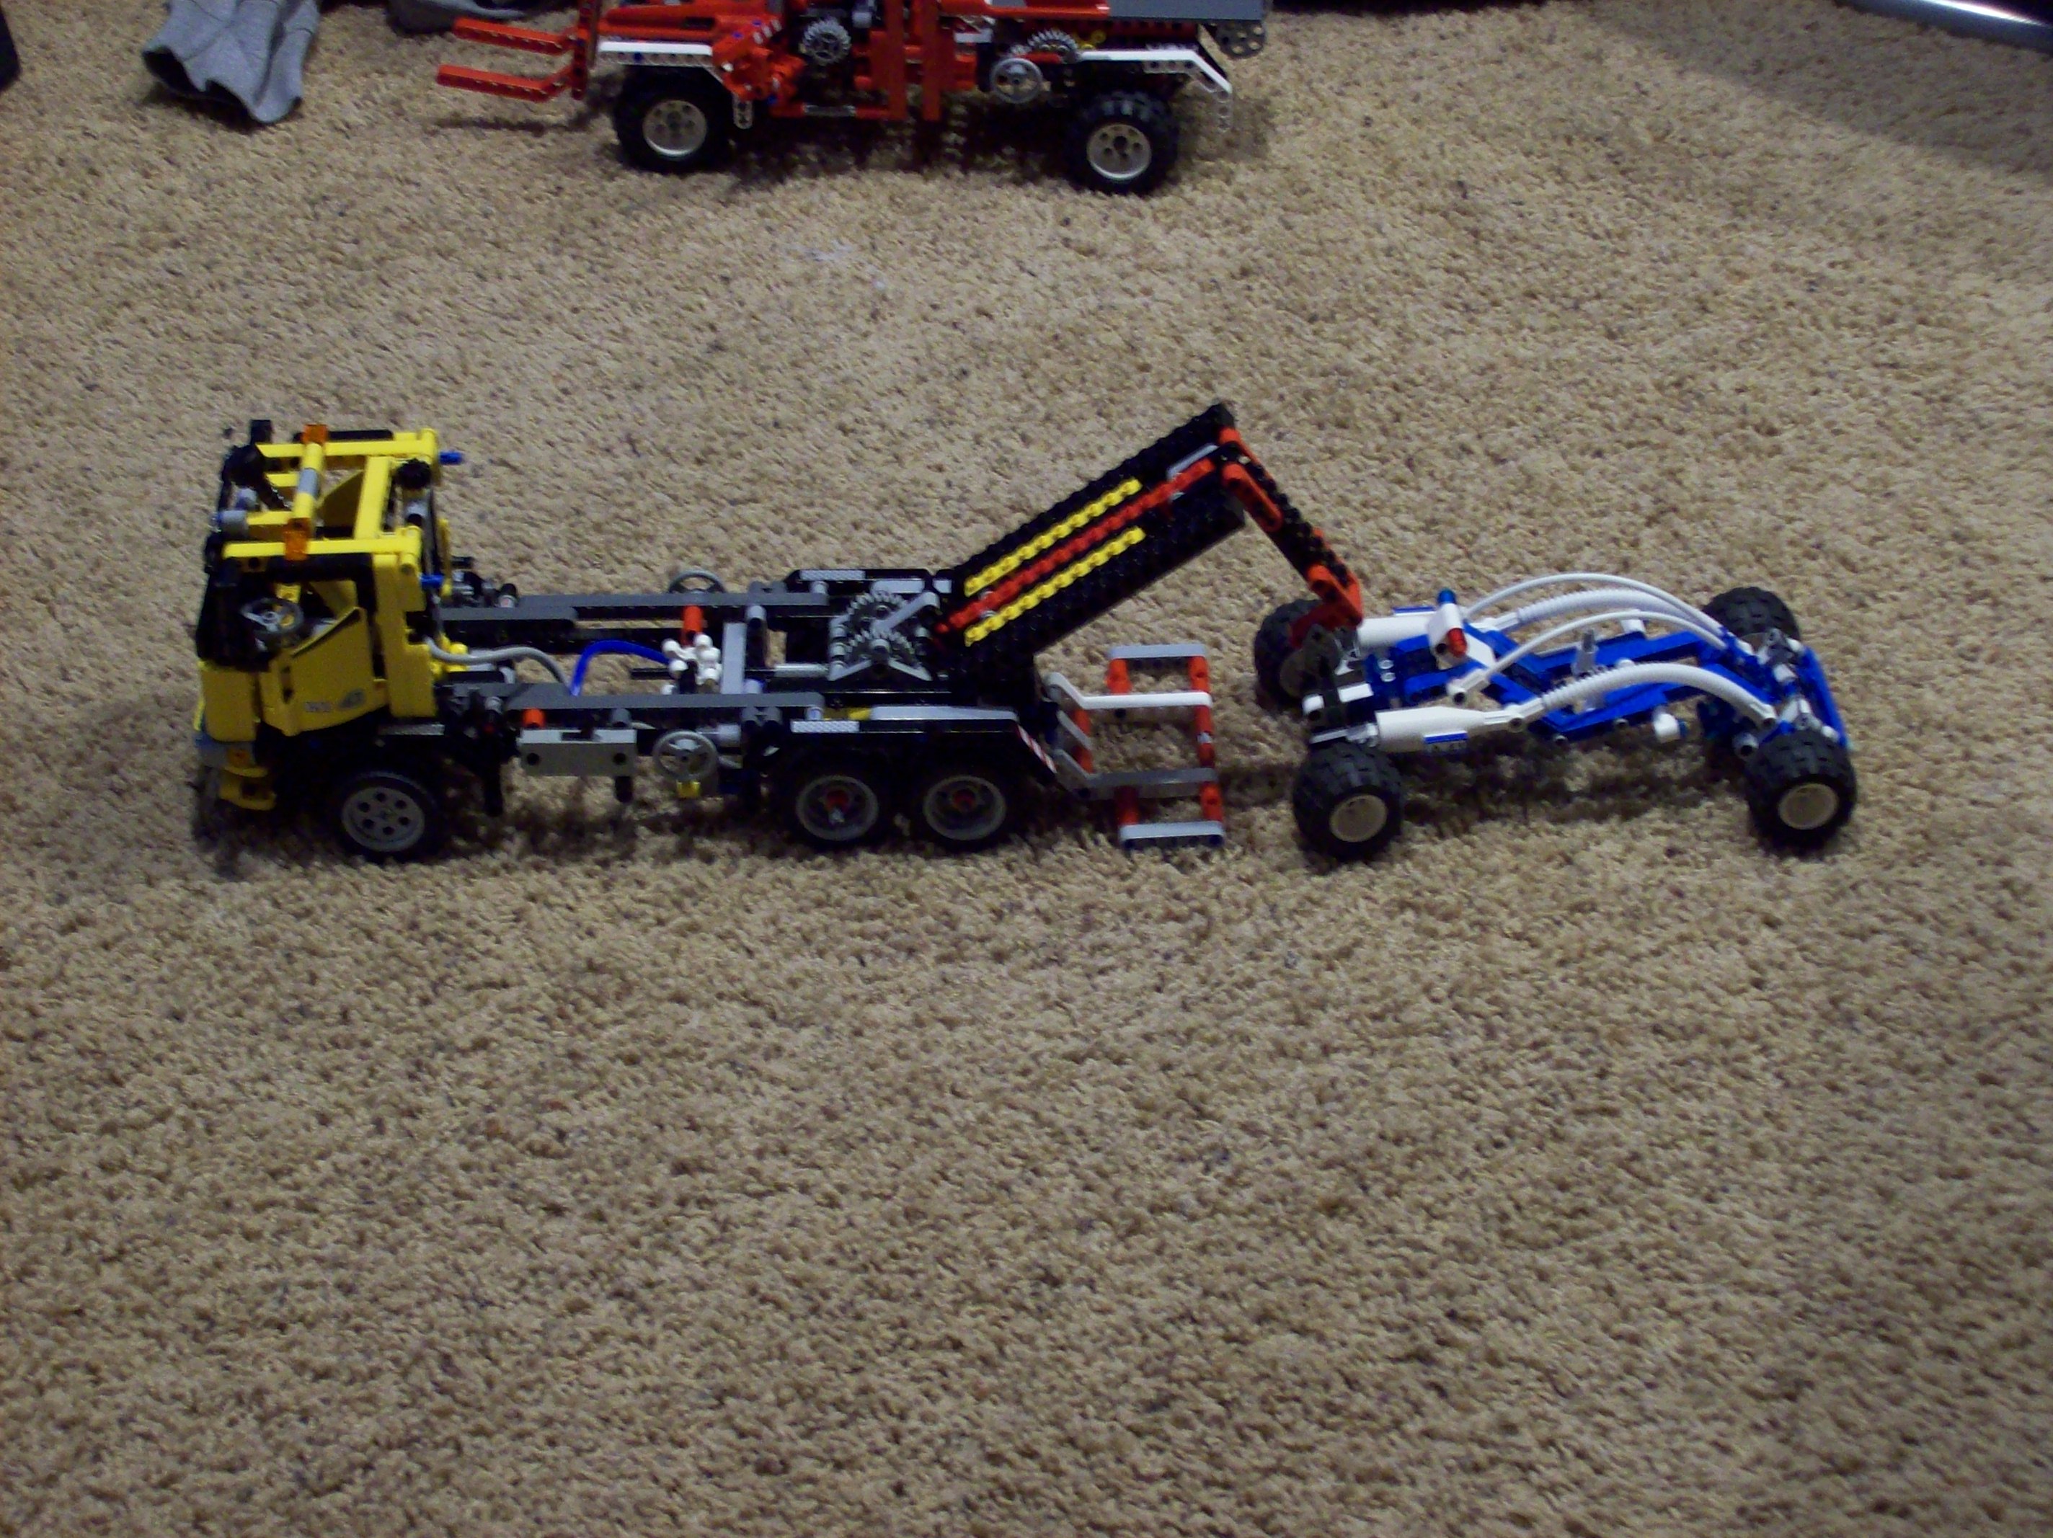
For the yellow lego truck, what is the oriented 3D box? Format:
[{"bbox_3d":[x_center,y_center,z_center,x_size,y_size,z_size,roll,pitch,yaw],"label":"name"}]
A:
[{"bbox_3d":[-0.092,-0.057,1.562,0.437,0.149,0.121,0,38,0],"label":"yellow lego truck"}]

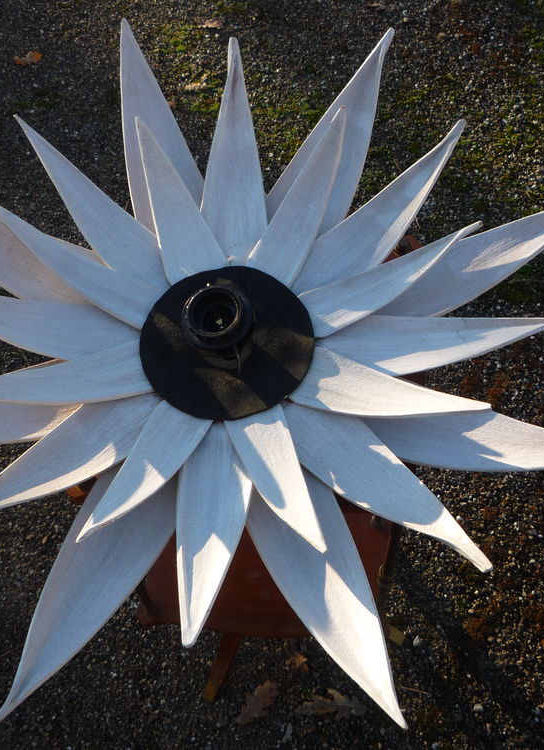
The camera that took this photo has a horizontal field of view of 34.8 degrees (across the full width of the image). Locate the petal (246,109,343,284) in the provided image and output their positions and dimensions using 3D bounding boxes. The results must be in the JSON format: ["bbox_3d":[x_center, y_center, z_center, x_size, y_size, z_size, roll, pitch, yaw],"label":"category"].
[{"bbox_3d":[0.031,-0.155,0.763,0.050,0.028,0.165,23,91,12],"label":"petal"}]

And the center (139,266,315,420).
[{"bbox_3d":[-0.036,-0.038,0.695,0.143,0.040,0.143,0,63,0],"label":"center"}]

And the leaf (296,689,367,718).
[{"bbox_3d":[0.098,0.540,1.413,0.106,0.018,0.048,-1,62,0],"label":"leaf"}]

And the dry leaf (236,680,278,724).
[{"bbox_3d":[-0.024,0.534,1.417,0.046,0.016,0.072,39,69,19],"label":"dry leaf"}]

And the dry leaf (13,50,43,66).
[{"bbox_3d":[-0.533,-0.690,1.889,0.061,0.016,0.035,-16,64,-8],"label":"dry leaf"}]

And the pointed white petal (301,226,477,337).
[{"bbox_3d":[0.099,-0.083,0.714,0.161,0.026,0.047,-27,64,11],"label":"pointed white petal"}]

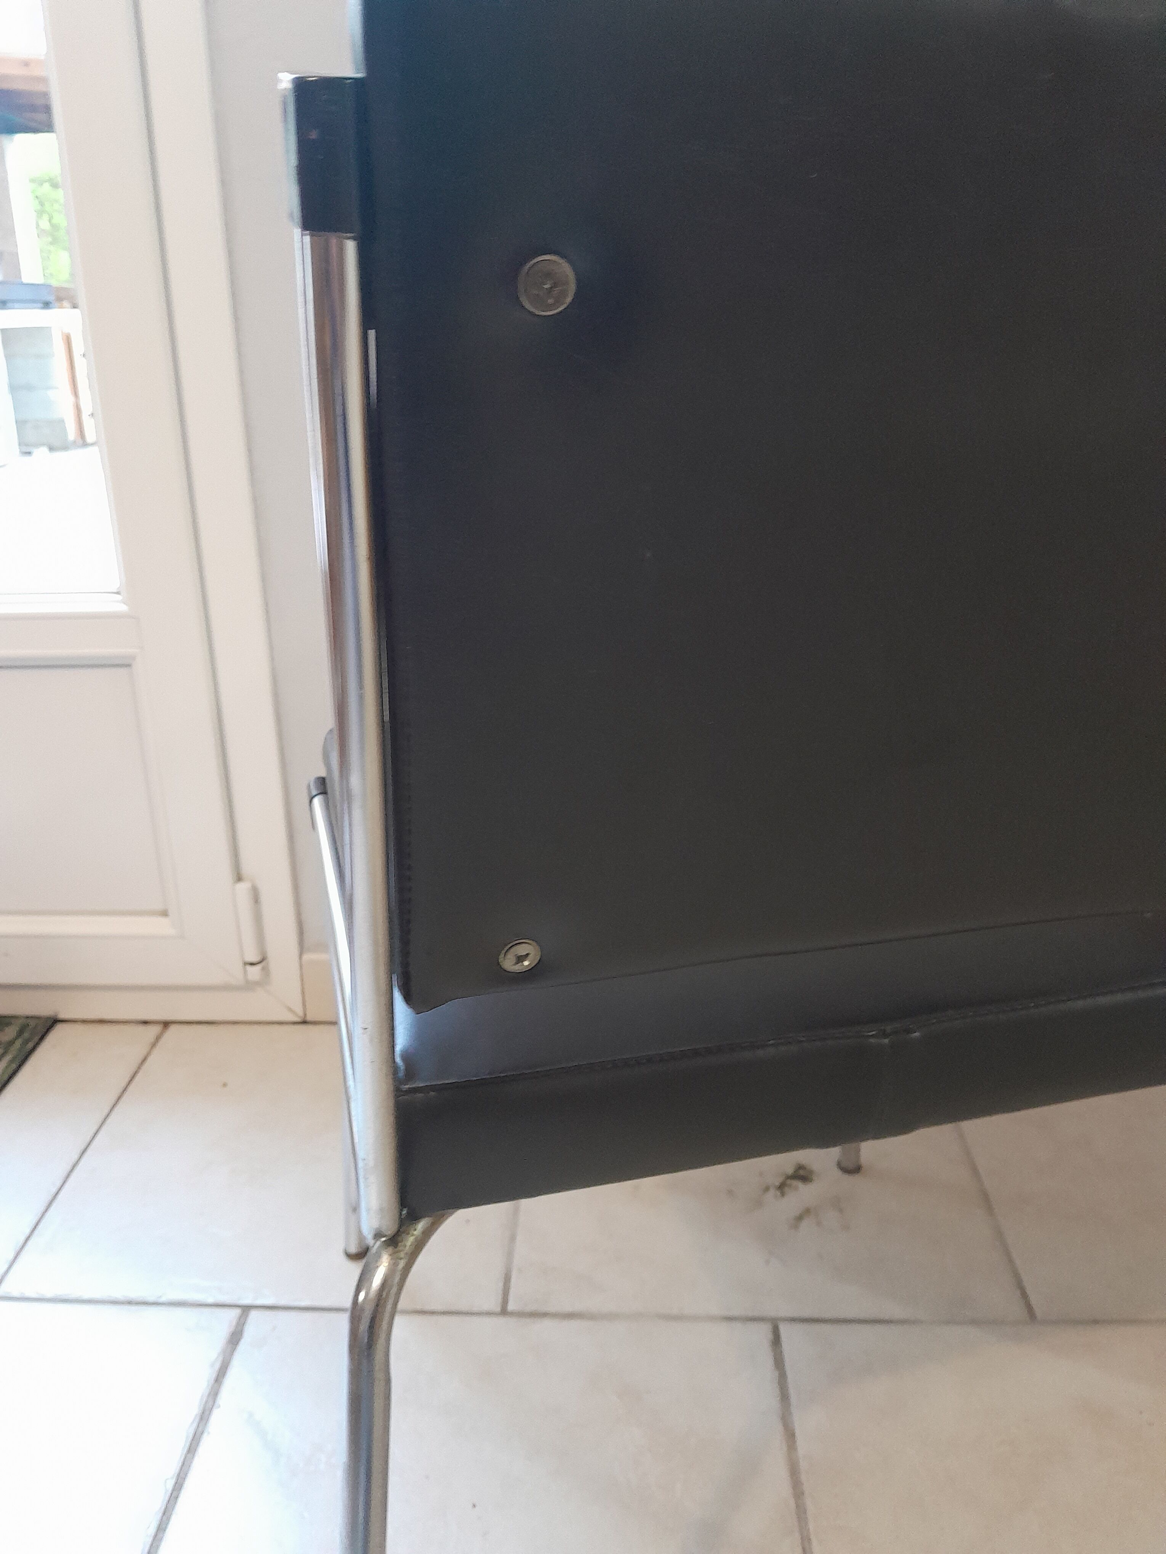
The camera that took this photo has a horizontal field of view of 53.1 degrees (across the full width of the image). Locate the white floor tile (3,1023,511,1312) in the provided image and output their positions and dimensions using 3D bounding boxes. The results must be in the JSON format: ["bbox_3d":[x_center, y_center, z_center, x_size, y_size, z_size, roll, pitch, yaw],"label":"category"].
[{"bbox_3d":[-0.285,0.386,1.214,0.447,0.012,0.429,1,21,2],"label":"white floor tile"}]

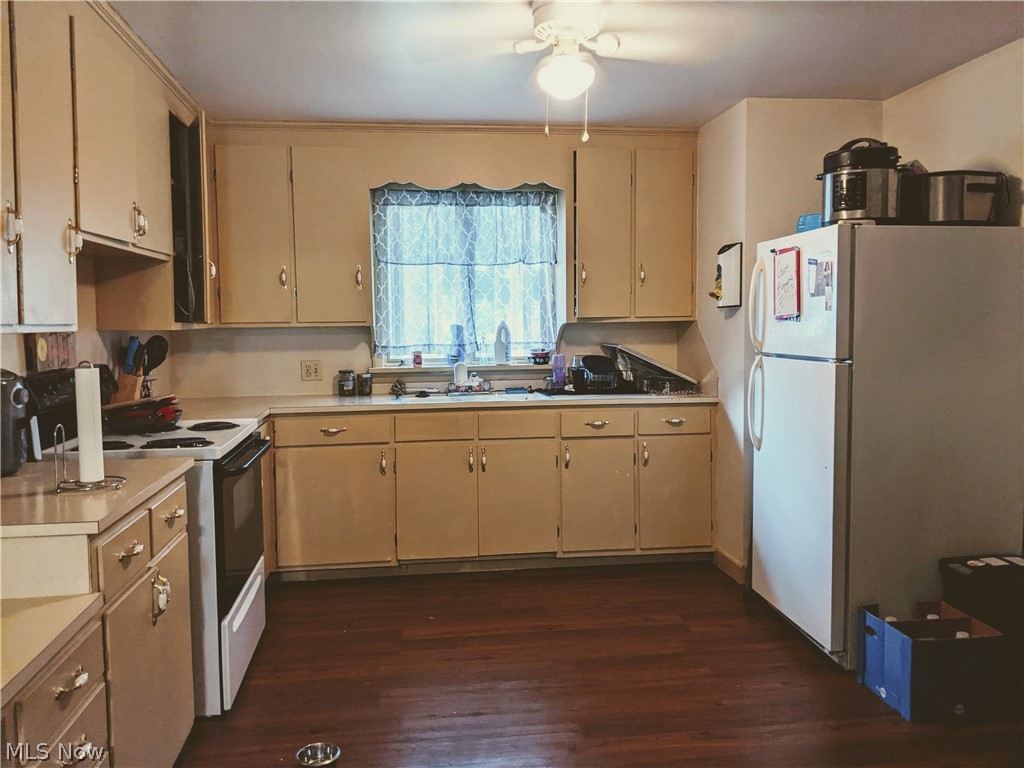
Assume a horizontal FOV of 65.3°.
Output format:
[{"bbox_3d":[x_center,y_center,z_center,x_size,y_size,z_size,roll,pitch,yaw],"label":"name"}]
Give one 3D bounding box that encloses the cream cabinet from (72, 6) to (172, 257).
[{"bbox_3d":[-1.537,-0.807,2.873,0.327,0.665,0.987,-1,4,-8],"label":"cream cabinet"}]

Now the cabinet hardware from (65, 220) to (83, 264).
[{"bbox_3d":[-1.286,-0.420,2.355,0.034,0.128,0.020,-1,4,-8],"label":"cabinet hardware"}]

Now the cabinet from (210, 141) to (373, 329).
[{"bbox_3d":[-1.160,-0.778,4.316,0.821,0.938,0.332,-1,4,-8],"label":"cabinet"}]

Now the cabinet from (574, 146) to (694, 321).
[{"bbox_3d":[0.663,-0.835,4.576,0.714,0.958,0.332,-1,4,-8],"label":"cabinet"}]

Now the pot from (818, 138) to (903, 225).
[{"bbox_3d":[1.322,-0.751,3.025,0.335,0.335,0.300,3,5,40],"label":"pot"}]

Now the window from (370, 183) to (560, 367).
[{"bbox_3d":[-0.262,-0.633,4.560,1.065,0.963,0.070,-1,4,-8],"label":"window"}]

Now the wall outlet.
[{"bbox_3d":[-1.134,-0.075,4.525,0.116,0.115,0.010,-1,4,-8],"label":"wall outlet"}]

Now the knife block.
[{"bbox_3d":[-1.684,0.061,3.493,0.150,0.220,0.100,-1,4,-8],"label":"knife block"}]

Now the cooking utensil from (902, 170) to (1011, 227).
[{"bbox_3d":[1.716,-0.704,3.116,0.300,0.215,0.400,-1,4,-8],"label":"cooking utensil"}]

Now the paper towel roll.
[{"bbox_3d":[-1.100,0.107,2.082,0.062,0.287,0.062,-1,4,-8],"label":"paper towel roll"}]

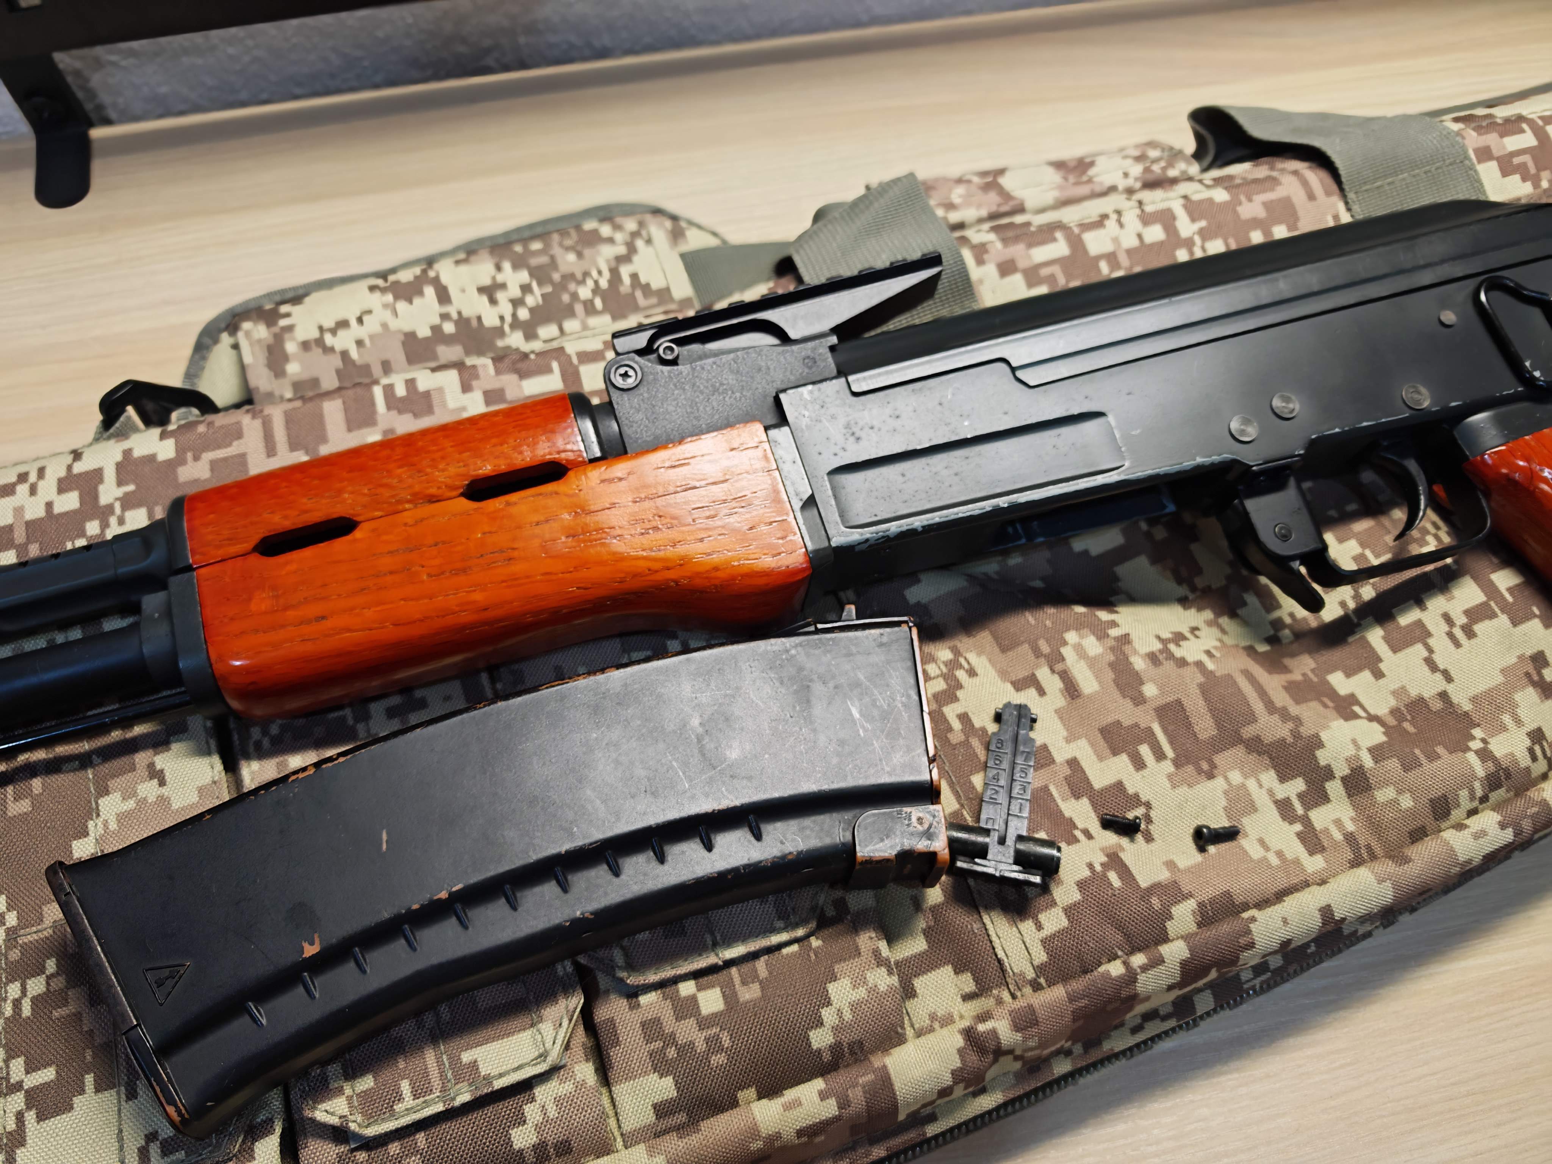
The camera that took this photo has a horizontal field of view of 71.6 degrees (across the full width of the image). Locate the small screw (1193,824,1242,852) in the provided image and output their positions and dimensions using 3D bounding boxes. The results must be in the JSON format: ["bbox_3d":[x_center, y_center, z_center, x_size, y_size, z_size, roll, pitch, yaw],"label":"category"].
[{"bbox_3d":[0.121,0.069,0.294,0.013,0.005,0.005,-8,68,-6],"label":"small screw"}]

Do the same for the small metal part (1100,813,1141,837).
[{"bbox_3d":[0.094,0.066,0.294,0.011,0.005,0.005,10,67,2],"label":"small metal part"}]

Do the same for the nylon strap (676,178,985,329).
[{"bbox_3d":[0.018,-0.111,0.361,0.090,0.030,0.044,-15,69,-8],"label":"nylon strap"}]

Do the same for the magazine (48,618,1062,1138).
[{"bbox_3d":[-0.056,0.067,0.276,0.228,0.028,0.074,-16,69,-10],"label":"magazine"}]

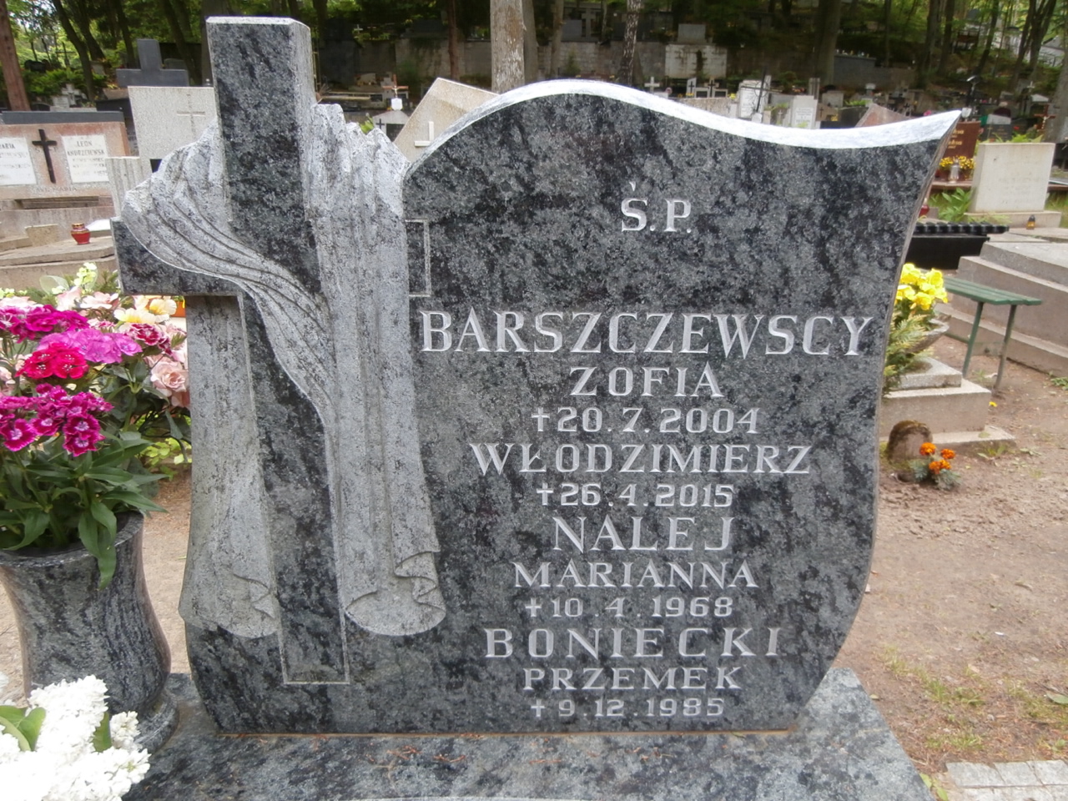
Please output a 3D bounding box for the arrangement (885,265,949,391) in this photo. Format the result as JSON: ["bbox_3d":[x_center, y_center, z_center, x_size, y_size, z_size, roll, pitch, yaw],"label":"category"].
[{"bbox_3d":[1.606,-0.326,3.200,0.350,0.500,0.330,0,16,0],"label":"arrangement"}]

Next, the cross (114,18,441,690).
[{"bbox_3d":[-0.289,-0.021,0.909,0.356,0.796,0.085,-1,15,-2],"label":"cross"}]

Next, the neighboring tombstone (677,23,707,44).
[{"bbox_3d":[4.270,-9.904,20.000,0.750,0.490,0.180,0,16,0],"label":"neighboring tombstone"}]

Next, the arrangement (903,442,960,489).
[{"bbox_3d":[1.393,0.233,2.600,0.180,0.155,0.150,0,16,0],"label":"arrangement"}]

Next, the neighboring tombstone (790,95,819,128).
[{"bbox_3d":[4.621,-4.834,12.600,0.500,0.680,0.180,0,16,0],"label":"neighboring tombstone"}]

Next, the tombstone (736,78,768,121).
[{"bbox_3d":[3.786,-5.199,12.800,0.550,0.720,0.170,0,16,0],"label":"tombstone"}]

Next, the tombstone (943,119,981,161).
[{"bbox_3d":[5.012,-2.999,8.800,0.620,0.640,0.120,0,16,0],"label":"tombstone"}]

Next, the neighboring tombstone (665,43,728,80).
[{"bbox_3d":[3.945,-8.224,18.000,1.480,0.760,0.250,0,16,0],"label":"neighboring tombstone"}]

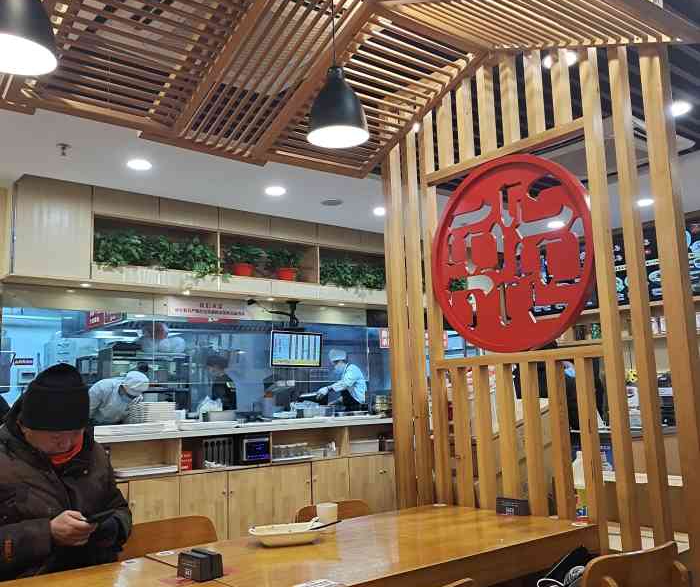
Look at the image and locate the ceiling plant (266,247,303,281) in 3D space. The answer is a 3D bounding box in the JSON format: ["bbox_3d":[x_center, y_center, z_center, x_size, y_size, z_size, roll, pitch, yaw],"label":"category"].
[{"bbox_3d":[-0.578,-0.269,6.293,0.300,0.300,0.290,-2,-8,0],"label":"ceiling plant"}]

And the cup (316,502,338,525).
[{"bbox_3d":[-0.075,0.734,2.323,0.073,0.083,0.073,-2,-8,0],"label":"cup"}]

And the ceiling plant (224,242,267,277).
[{"bbox_3d":[-0.907,-0.288,6.029,0.340,0.310,0.320,-2,-8,0],"label":"ceiling plant"}]

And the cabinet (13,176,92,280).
[{"bbox_3d":[-2.169,-0.430,5.069,0.475,0.685,0.400,5,-11,-38],"label":"cabinet"}]

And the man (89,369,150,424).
[{"bbox_3d":[-1.944,1.385,5.850,0.680,1.440,0.500,-5,-9,23],"label":"man"}]

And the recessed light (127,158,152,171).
[{"bbox_3d":[-1.403,-0.857,4.674,0.165,0.030,0.165,-2,-8,0],"label":"recessed light"}]

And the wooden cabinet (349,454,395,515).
[{"bbox_3d":[0.076,1.803,6.533,0.510,0.575,0.450,5,-11,-38],"label":"wooden cabinet"}]

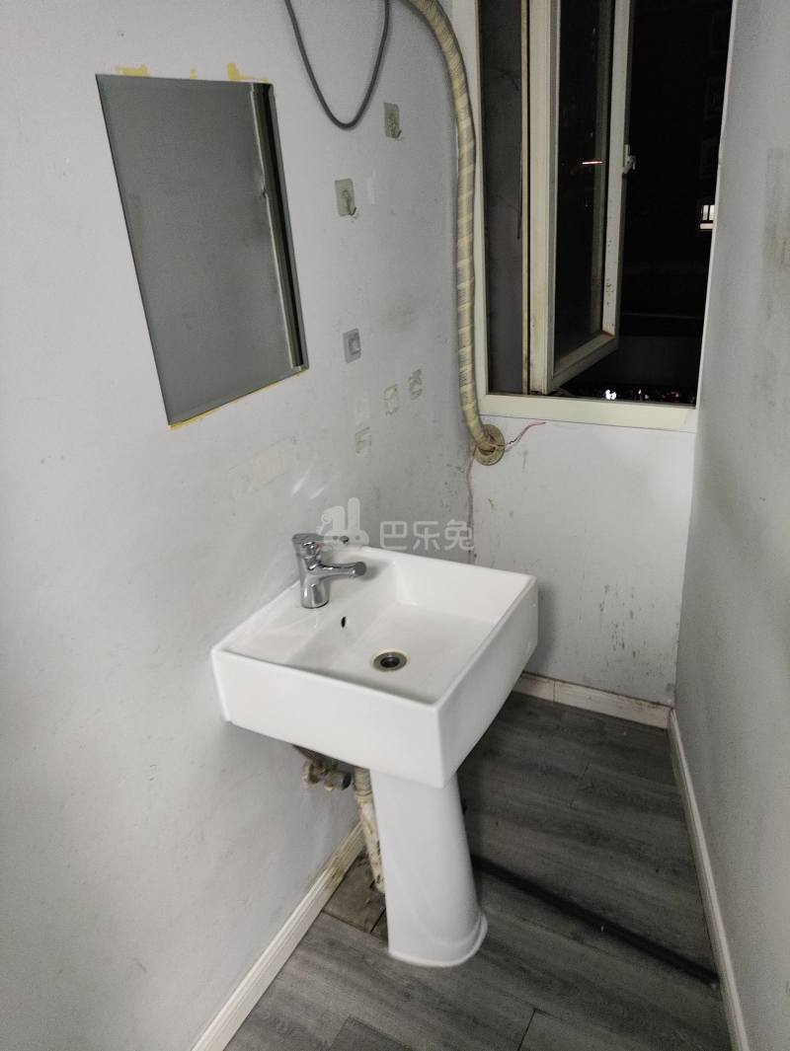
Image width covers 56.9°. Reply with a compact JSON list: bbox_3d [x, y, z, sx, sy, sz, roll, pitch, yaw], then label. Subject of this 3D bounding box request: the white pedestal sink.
[{"bbox_3d":[0.011,0.539,1.538,0.443,0.824,0.450,8,26,28],"label":"white pedestal sink"}]

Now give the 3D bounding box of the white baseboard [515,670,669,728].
[{"bbox_3d":[0.561,0.529,2.278,0.571,0.078,0.014,8,25,28],"label":"white baseboard"}]

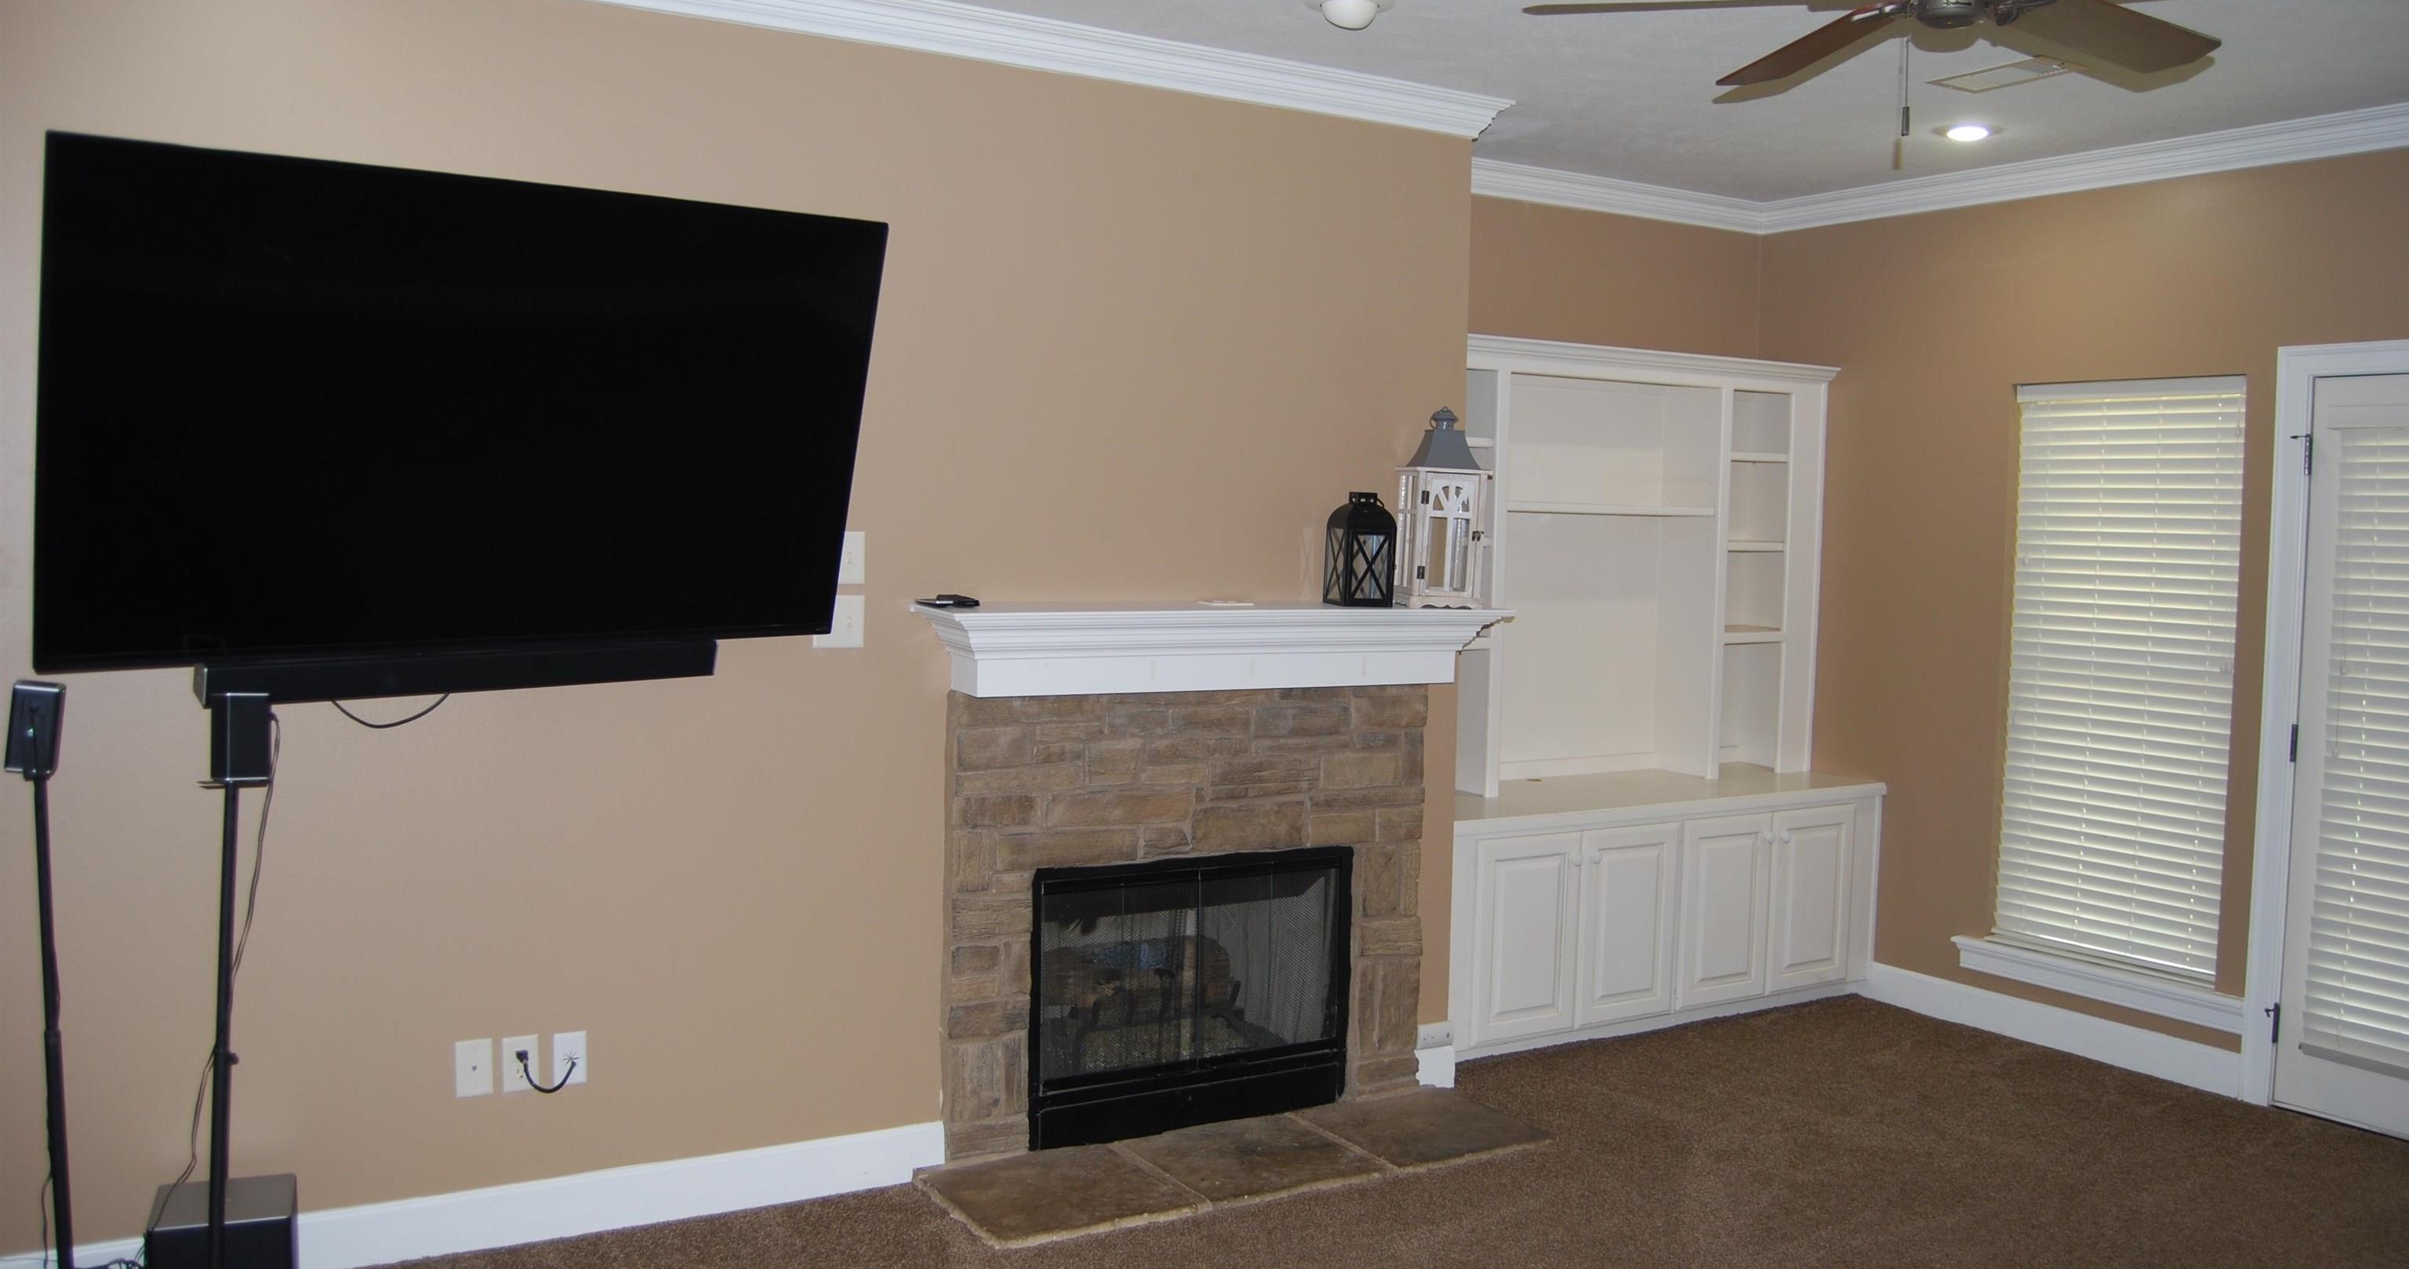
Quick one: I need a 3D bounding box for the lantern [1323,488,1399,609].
[{"bbox_3d":[0.406,-0.221,4.715,0.138,0.292,0.138,0,4,-20],"label":"lantern"}]

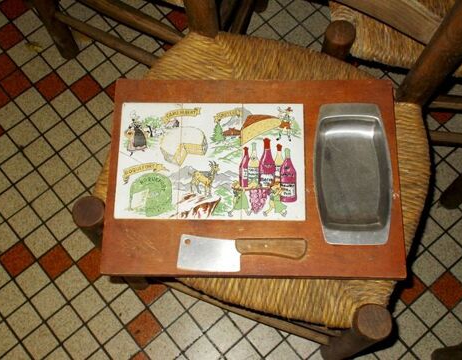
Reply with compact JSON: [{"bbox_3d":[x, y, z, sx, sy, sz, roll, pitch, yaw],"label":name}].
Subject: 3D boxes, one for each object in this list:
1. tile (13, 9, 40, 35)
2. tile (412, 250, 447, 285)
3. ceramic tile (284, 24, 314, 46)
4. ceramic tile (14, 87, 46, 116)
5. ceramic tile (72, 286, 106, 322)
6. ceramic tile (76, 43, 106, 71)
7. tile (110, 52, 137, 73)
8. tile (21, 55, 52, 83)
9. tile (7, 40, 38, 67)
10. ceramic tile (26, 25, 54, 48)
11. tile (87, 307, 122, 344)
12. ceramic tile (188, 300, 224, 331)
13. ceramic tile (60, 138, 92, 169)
[{"bbox_3d":[-0.443,-0.342,1.340,0.049,0.009,0.049,-39,75,-11],"label":"tile"},{"bbox_3d":[0.377,0.172,1.175,0.049,0.008,0.049,-39,75,-11],"label":"tile"},{"bbox_3d":[0.147,-0.302,1.317,0.049,0.009,0.049,-39,75,-11],"label":"ceramic tile"},{"bbox_3d":[-0.420,-0.165,1.280,0.049,0.009,0.049,-39,75,-11],"label":"ceramic tile"},{"bbox_3d":[-0.280,0.244,1.199,0.051,0.008,0.051,-39,74,-11],"label":"ceramic tile"},{"bbox_3d":[-0.301,-0.262,1.311,0.049,0.009,0.049,-39,75,-11],"label":"ceramic tile"},{"bbox_3d":[-0.232,-0.262,1.338,0.049,0.008,0.049,-39,75,-11],"label":"tile"},{"bbox_3d":[-0.424,-0.239,1.335,0.049,0.008,0.049,-39,75,-11],"label":"tile"},{"bbox_3d":[-0.448,-0.271,1.316,0.049,0.009,0.049,-39,75,-11],"label":"tile"},{"bbox_3d":[-0.430,-0.319,1.398,0.051,0.008,0.051,-39,74,-11],"label":"ceramic tile"},{"bbox_3d":[-0.273,0.315,1.322,0.057,0.008,0.057,-39,75,-11],"label":"tile"},{"bbox_3d":[-0.053,0.287,1.326,0.057,0.008,0.057,-39,75,-11],"label":"ceramic tile"},{"bbox_3d":[-0.316,-0.052,1.240,0.049,0.009,0.049,-39,75,-11],"label":"ceramic tile"}]

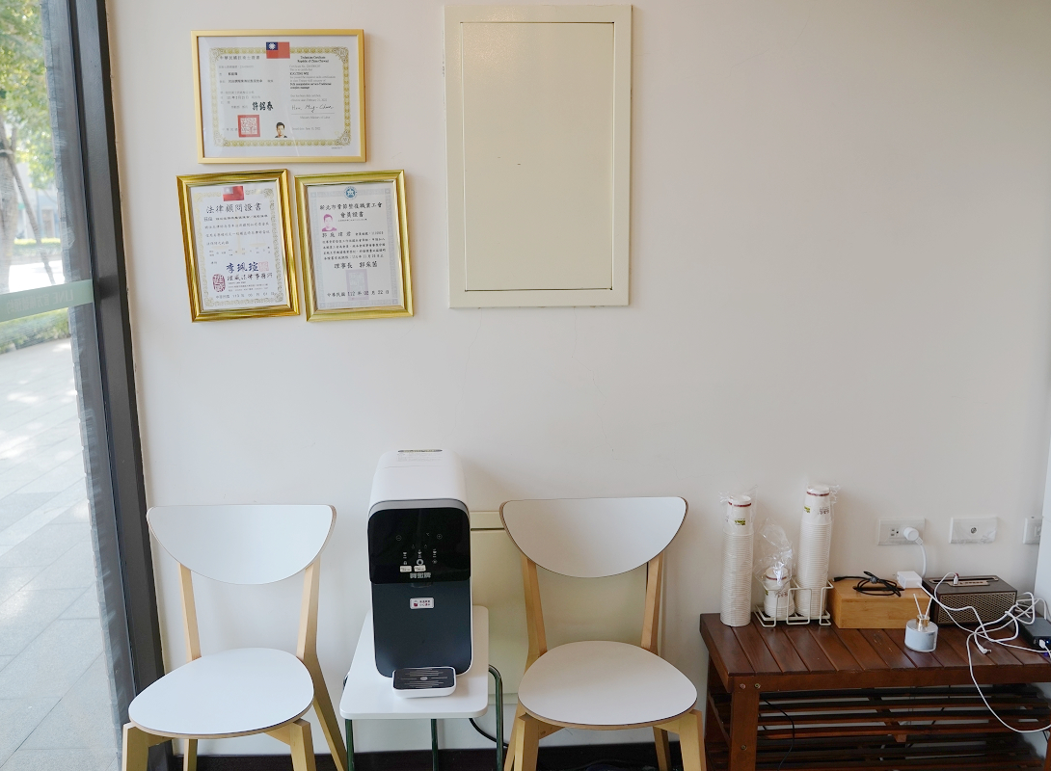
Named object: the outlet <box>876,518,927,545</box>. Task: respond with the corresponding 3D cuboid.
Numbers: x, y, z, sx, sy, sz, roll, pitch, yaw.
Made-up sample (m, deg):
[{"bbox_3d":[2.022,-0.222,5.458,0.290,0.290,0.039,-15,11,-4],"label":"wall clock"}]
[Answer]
[{"bbox_3d":[0.947,0.368,2.266,0.120,0.071,0.014,-1,11,-2],"label":"outlet"}]

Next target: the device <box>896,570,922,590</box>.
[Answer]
[{"bbox_3d":[0.959,0.485,2.246,0.043,0.020,0.061,1,11,5],"label":"device"}]

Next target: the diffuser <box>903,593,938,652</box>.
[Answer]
[{"bbox_3d":[0.915,0.540,2.076,0.073,0.128,0.073,-1,11,-2],"label":"diffuser"}]

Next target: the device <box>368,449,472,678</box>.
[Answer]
[{"bbox_3d":[-0.232,0.380,1.984,0.204,0.395,0.375,-2,11,-7],"label":"device"}]

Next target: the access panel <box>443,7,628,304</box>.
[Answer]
[{"bbox_3d":[0.032,-0.514,2.053,0.421,0.673,0.020,-1,11,-2],"label":"access panel"}]

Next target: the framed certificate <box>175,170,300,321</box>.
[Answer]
[{"bbox_3d":[-0.655,-0.318,2.060,0.250,0.333,0.020,-4,11,-2],"label":"framed certificate"}]

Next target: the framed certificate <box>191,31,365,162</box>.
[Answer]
[{"bbox_3d":[-0.545,-0.643,2.005,0.379,0.289,0.015,-1,11,-2],"label":"framed certificate"}]

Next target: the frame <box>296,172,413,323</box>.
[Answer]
[{"bbox_3d":[-0.392,-0.319,2.072,0.247,0.333,0.020,-3,11,-2],"label":"frame"}]

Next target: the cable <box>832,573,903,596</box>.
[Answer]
[{"bbox_3d":[0.841,0.488,2.216,0.130,0.029,0.110,-1,11,-2],"label":"cable"}]

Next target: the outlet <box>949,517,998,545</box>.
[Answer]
[{"bbox_3d":[1.130,0.365,2.275,0.121,0.071,0.012,-1,11,-2],"label":"outlet"}]

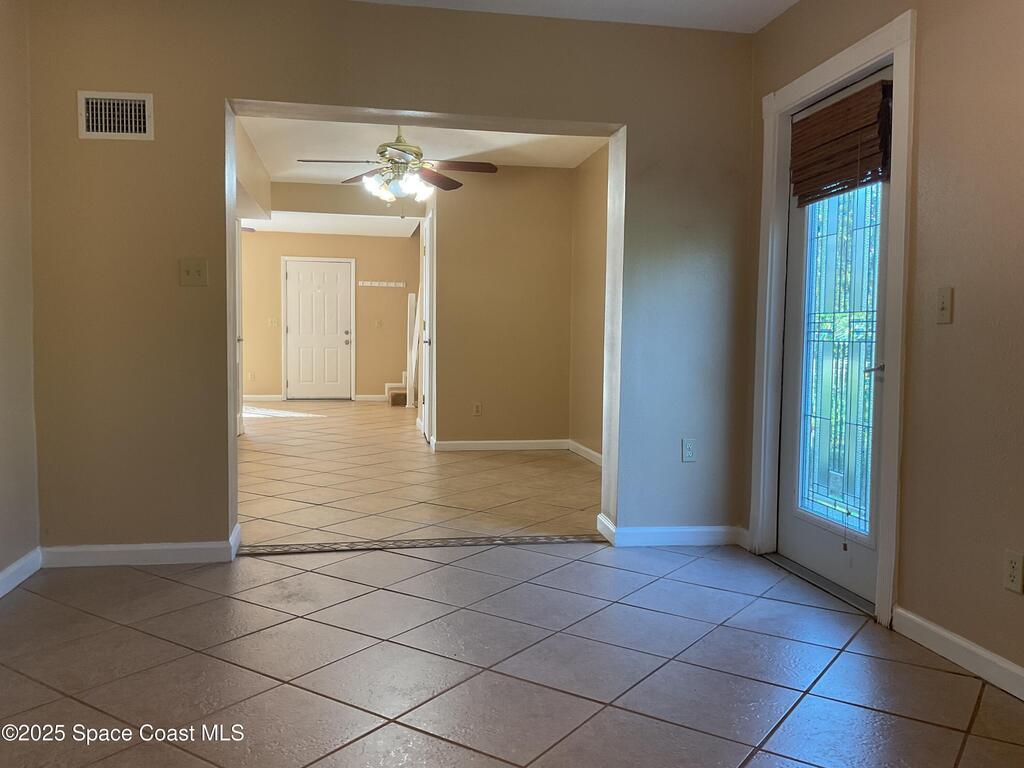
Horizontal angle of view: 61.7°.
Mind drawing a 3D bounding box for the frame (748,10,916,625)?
[{"bbox_3d":[1.296,-0.231,3.479,0.120,2.113,1.055,0,3,-11],"label":"frame"}]

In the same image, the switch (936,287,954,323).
[{"bbox_3d":[1.386,-0.251,2.749,0.016,0.116,0.072,0,3,-11],"label":"switch"}]

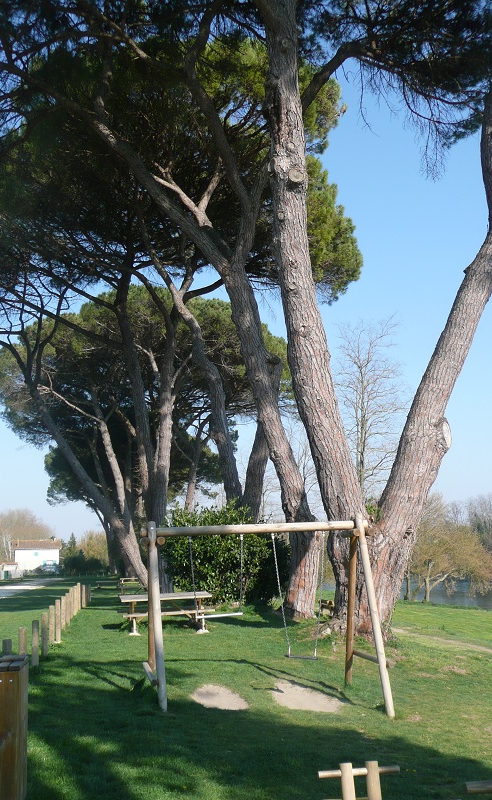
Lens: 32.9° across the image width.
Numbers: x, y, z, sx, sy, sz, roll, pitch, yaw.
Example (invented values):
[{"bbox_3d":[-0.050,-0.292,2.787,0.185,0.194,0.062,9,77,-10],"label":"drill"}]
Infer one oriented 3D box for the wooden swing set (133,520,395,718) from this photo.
[{"bbox_3d":[0.179,2.621,10.344,2.954,2.296,1.822,0,-11,-11],"label":"wooden swing set"}]

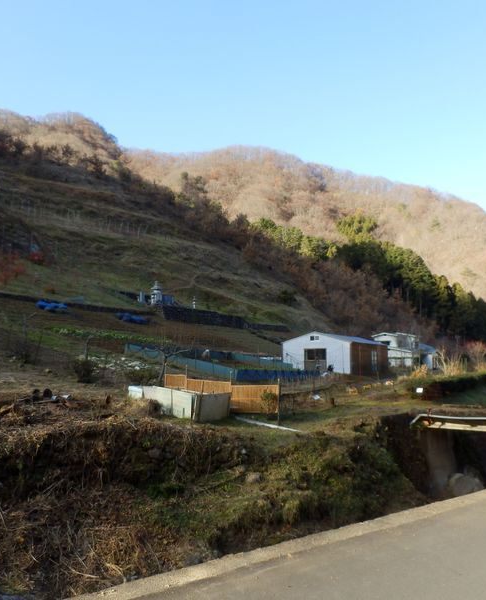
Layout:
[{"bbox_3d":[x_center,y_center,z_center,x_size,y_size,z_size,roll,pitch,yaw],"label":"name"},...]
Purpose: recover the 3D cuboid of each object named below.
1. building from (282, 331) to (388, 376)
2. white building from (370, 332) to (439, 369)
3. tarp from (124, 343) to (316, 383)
[{"bbox_3d":[9.838,5.528,57.739,6.800,3.950,14.500,-3,-6,26],"label":"building"},{"bbox_3d":[26.669,8.504,91.598,9.000,6.100,8.500,-3,-7,27],"label":"white building"},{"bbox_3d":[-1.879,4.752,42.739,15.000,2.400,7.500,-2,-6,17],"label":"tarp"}]

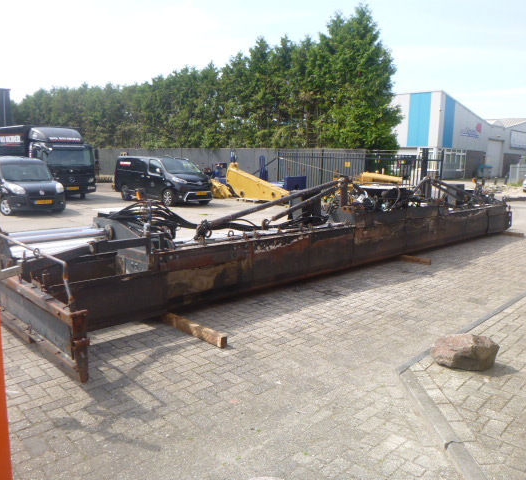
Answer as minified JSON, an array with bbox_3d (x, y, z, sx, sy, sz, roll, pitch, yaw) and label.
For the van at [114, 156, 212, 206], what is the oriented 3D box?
[{"bbox_3d":[-4.150,-2.530,19.500,4.850,1.900,1.920,9,12,42],"label":"van"}]

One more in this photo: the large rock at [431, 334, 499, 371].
[{"bbox_3d":[1.701,0.903,3.880,0.520,0.260,0.380,5,10,25],"label":"large rock"}]

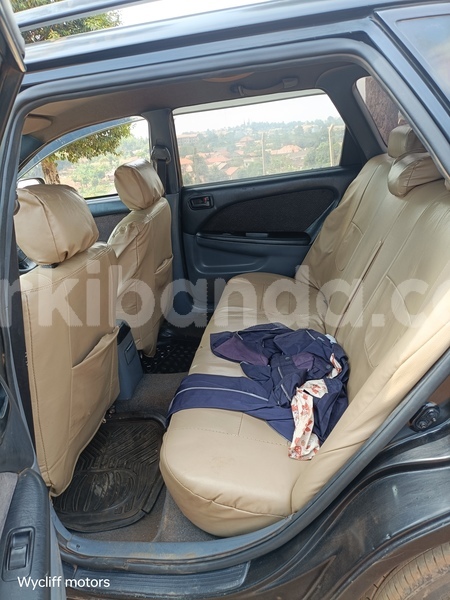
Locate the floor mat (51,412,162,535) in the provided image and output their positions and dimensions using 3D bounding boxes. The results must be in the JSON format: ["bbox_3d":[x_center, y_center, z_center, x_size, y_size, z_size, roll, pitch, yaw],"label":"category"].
[{"bbox_3d":[-0.388,0.500,1.366,0.460,0.040,0.500,-4,20,9],"label":"floor mat"}]

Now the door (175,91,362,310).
[{"bbox_3d":[0.239,-0.418,2.075,0.930,1.010,0.170,-4,20,9],"label":"door"}]

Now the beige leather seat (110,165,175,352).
[{"bbox_3d":[-0.591,-0.119,1.887,0.700,0.900,0.500,-4,20,9],"label":"beige leather seat"}]

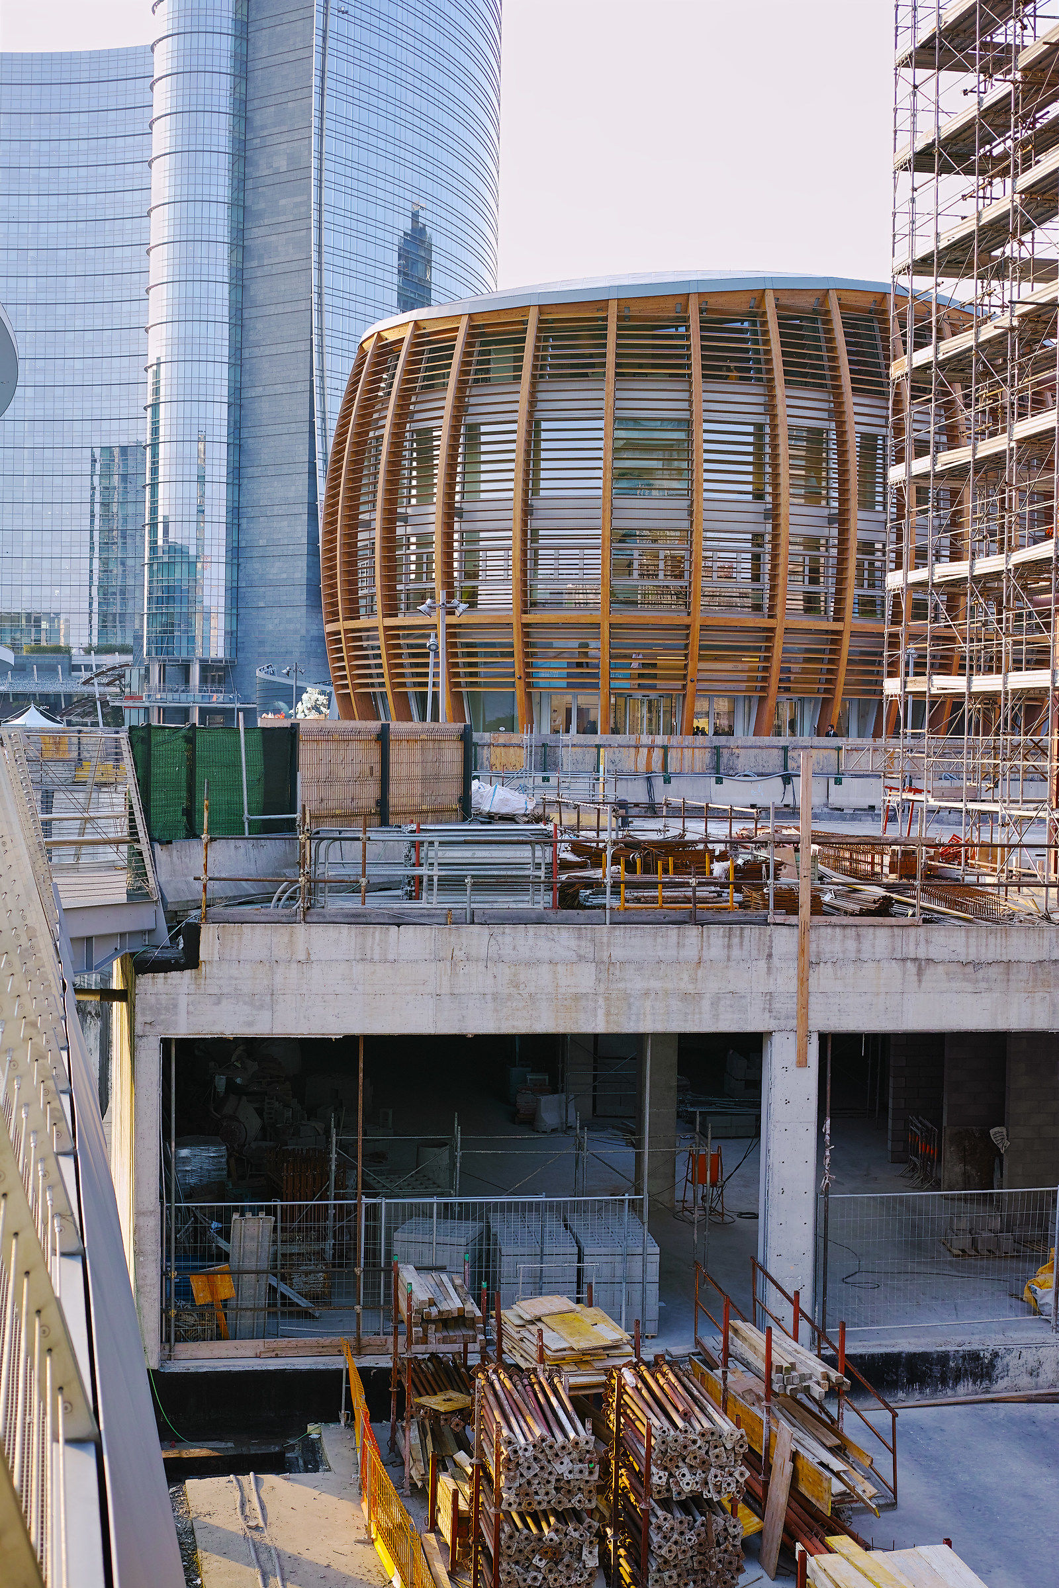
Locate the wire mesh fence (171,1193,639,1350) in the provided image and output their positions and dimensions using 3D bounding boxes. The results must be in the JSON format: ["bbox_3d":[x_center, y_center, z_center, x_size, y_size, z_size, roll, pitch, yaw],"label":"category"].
[{"bbox_3d":[-1.577,6.292,25.895,6.279,2.000,0.150,1,3,-7],"label":"wire mesh fence"}]

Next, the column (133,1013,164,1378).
[{"bbox_3d":[-4.822,5.139,25.108,0.337,4.280,0.500,1,3,-7],"label":"column"}]

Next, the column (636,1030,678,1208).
[{"bbox_3d":[2.150,4.768,33.362,0.592,4.300,0.580,1,3,-7],"label":"column"}]

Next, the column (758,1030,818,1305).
[{"bbox_3d":[3.389,5.220,26.174,0.621,4.280,0.520,1,3,-7],"label":"column"}]

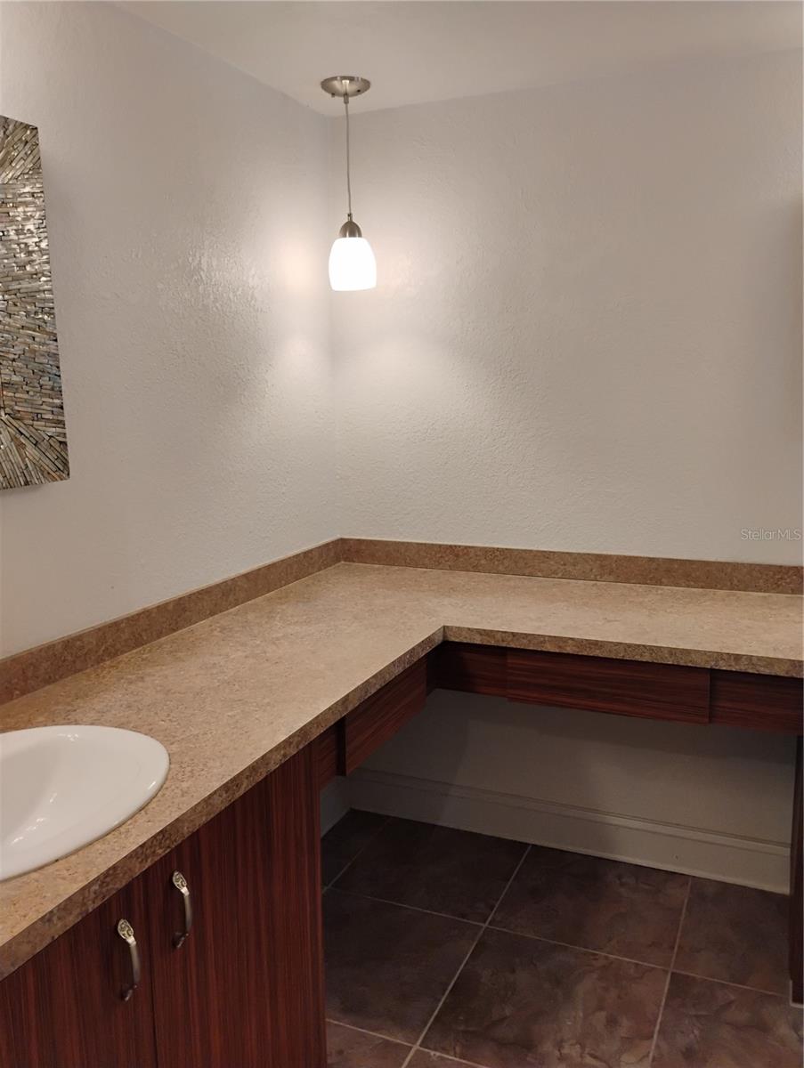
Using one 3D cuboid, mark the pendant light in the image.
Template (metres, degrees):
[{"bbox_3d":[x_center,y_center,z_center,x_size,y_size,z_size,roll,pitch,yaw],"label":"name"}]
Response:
[{"bbox_3d":[-0.141,-0.924,2.309,0.129,0.518,0.129,-1,9,0],"label":"pendant light"}]

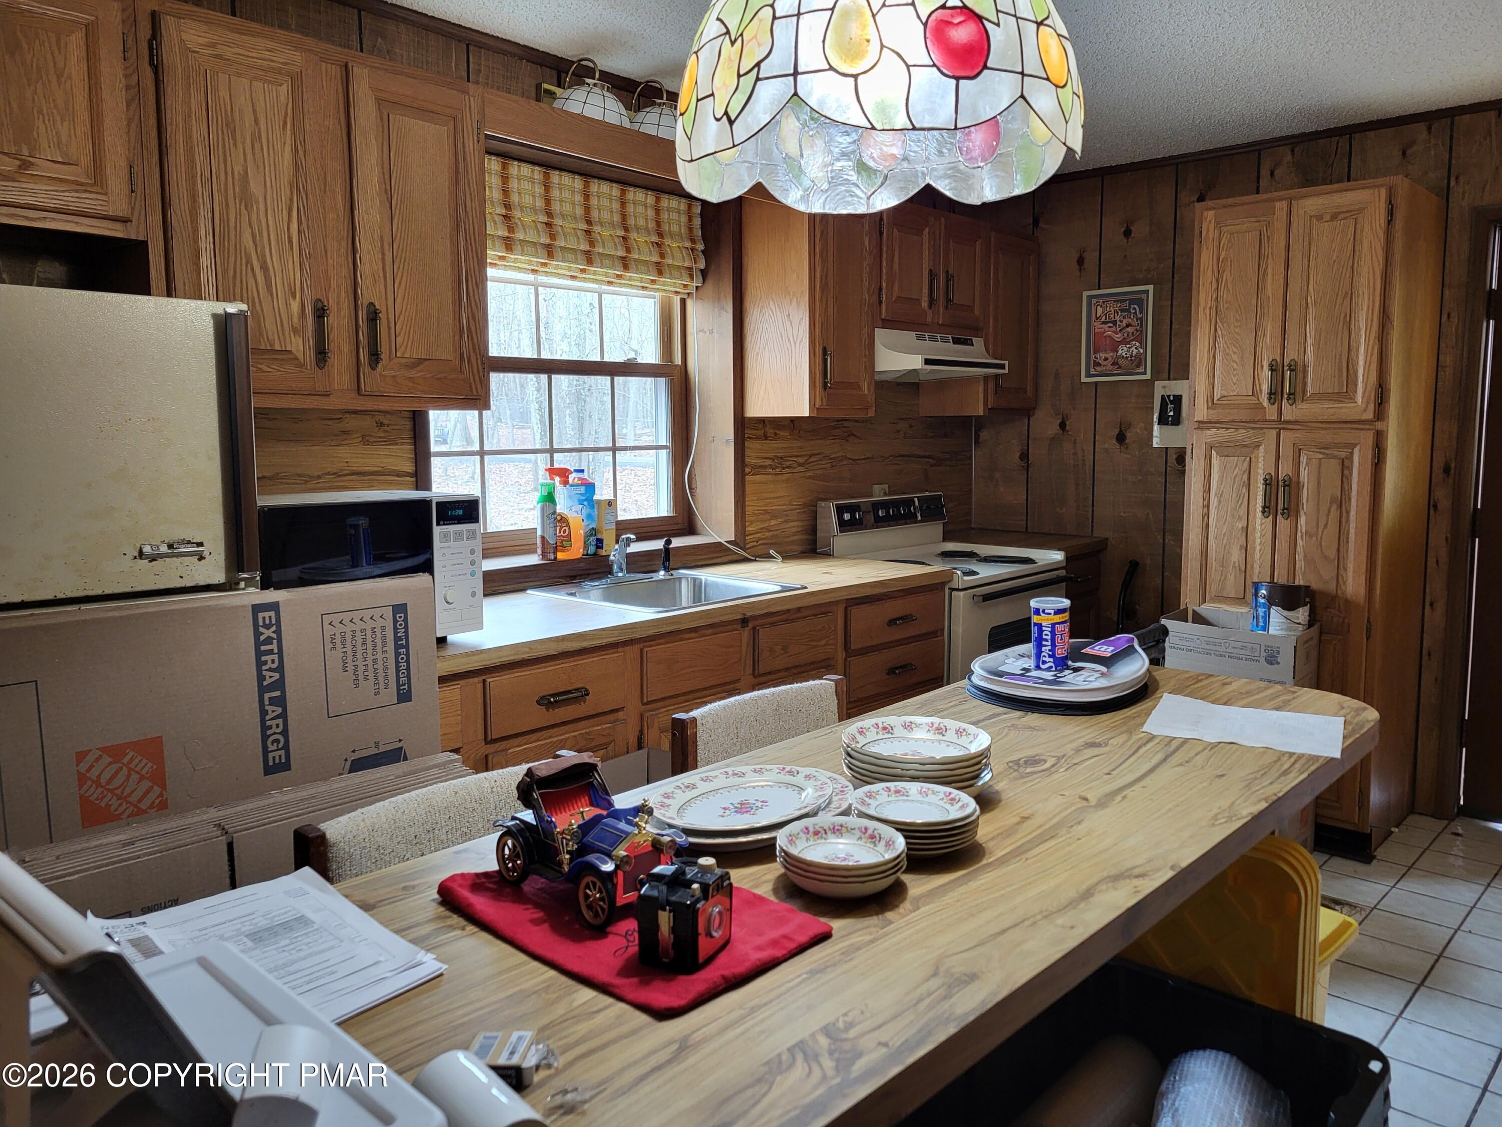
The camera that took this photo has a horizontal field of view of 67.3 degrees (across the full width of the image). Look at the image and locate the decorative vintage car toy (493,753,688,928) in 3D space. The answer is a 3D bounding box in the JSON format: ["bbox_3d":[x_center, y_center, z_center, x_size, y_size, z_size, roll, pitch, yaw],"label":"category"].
[{"bbox_3d":[-0.161,0.263,1.119,0.098,0.130,0.222,-6,8,-42],"label":"decorative vintage car toy"}]

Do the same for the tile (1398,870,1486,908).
[{"bbox_3d":[2.082,0.979,3.402,0.204,0.010,0.204,5,8,42],"label":"tile"}]

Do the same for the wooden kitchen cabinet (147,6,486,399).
[{"bbox_3d":[-1.012,-0.739,2.568,0.325,0.770,0.775,5,8,42],"label":"wooden kitchen cabinet"}]

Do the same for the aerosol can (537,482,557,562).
[{"bbox_3d":[-0.621,-0.129,3.439,0.063,0.240,0.063,-1,7,0],"label":"aerosol can"}]

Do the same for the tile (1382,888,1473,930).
[{"bbox_3d":[1.942,0.996,3.252,0.204,0.010,0.204,5,8,42],"label":"tile"}]

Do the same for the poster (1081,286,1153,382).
[{"bbox_3d":[1.489,-0.928,4.590,0.298,0.366,0.022,6,9,42],"label":"poster"}]

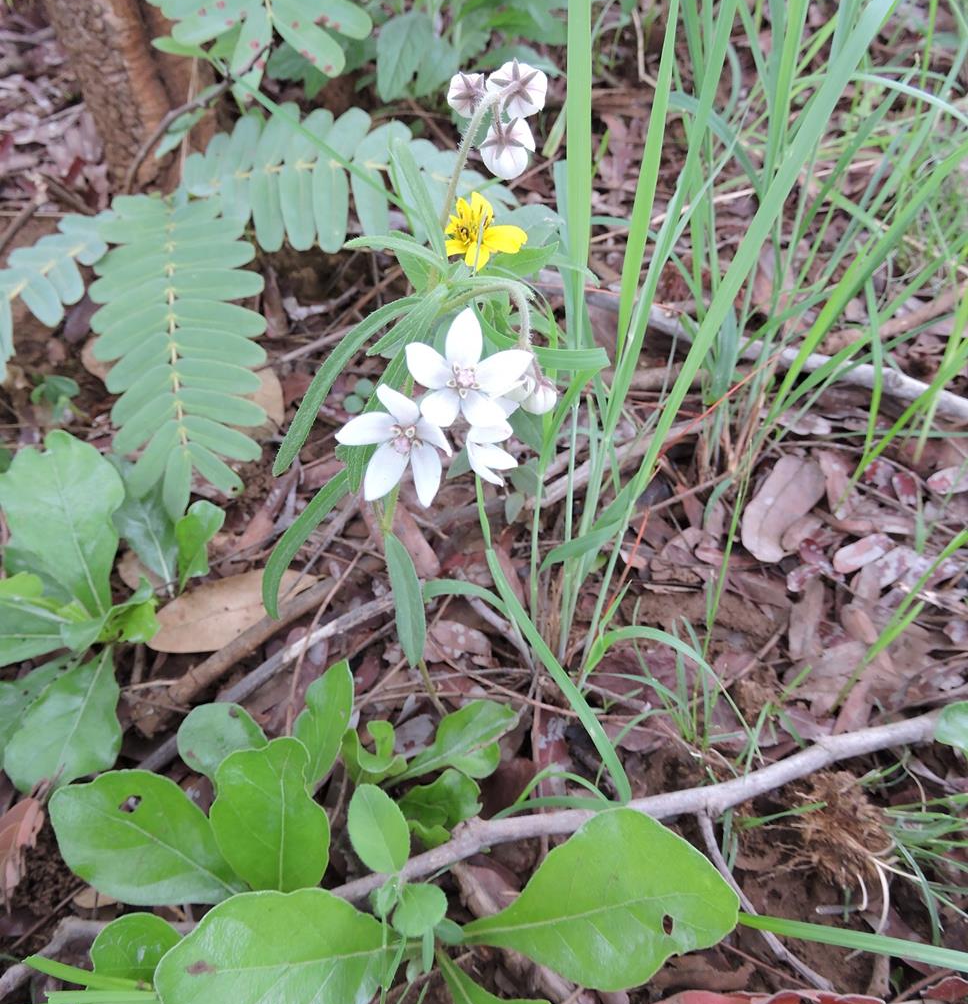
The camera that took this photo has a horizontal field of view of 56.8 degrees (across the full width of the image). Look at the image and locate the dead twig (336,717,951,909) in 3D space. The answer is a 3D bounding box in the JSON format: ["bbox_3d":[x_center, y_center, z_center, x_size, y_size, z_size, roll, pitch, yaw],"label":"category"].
[{"bbox_3d":[0.095,0.172,0.508,0.362,0.024,0.036,-12,49,-9],"label":"dead twig"}]

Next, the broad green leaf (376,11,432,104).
[{"bbox_3d":[-0.074,-0.413,0.831,0.046,0.018,0.094,17,79,-13],"label":"broad green leaf"}]

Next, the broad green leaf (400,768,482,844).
[{"bbox_3d":[-0.024,0.171,0.499,0.045,0.030,0.044,-13,49,-11],"label":"broad green leaf"}]

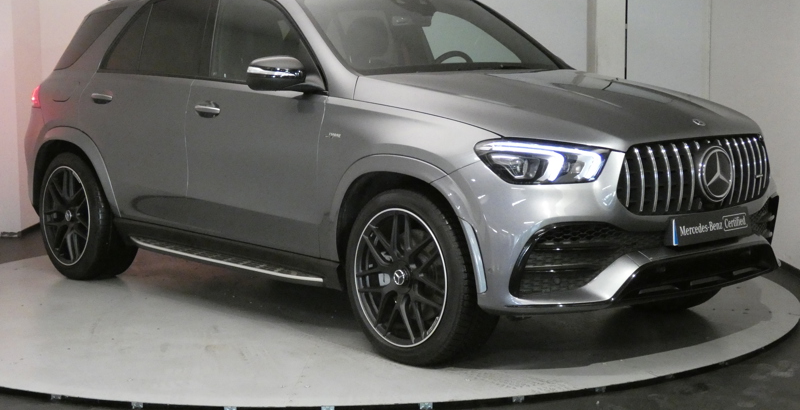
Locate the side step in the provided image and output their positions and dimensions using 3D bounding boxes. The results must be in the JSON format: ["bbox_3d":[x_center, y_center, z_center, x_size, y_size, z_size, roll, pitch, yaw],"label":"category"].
[{"bbox_3d":[-0.893,0.279,6.266,0.170,0.075,1.690,-5,8,-42],"label":"side step"}]

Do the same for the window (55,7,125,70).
[{"bbox_3d":[-1.919,-1.014,7.510,0.110,0.390,0.850,17,-5,-36],"label":"window"}]

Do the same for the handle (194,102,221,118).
[{"bbox_3d":[-0.982,-0.488,6.252,0.055,0.070,0.225,-5,8,-42],"label":"handle"}]

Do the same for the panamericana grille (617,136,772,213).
[{"bbox_3d":[1.286,-0.142,5.205,1.100,0.305,0.190,-5,8,-42],"label":"panamericana grille"}]

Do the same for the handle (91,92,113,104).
[{"bbox_3d":[-1.711,-0.617,7.050,0.055,0.062,0.228,-5,8,-42],"label":"handle"}]

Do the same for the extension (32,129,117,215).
[{"bbox_3d":[-1.933,-0.218,7.327,0.115,0.490,1.110,-5,8,-42],"label":"extension"}]

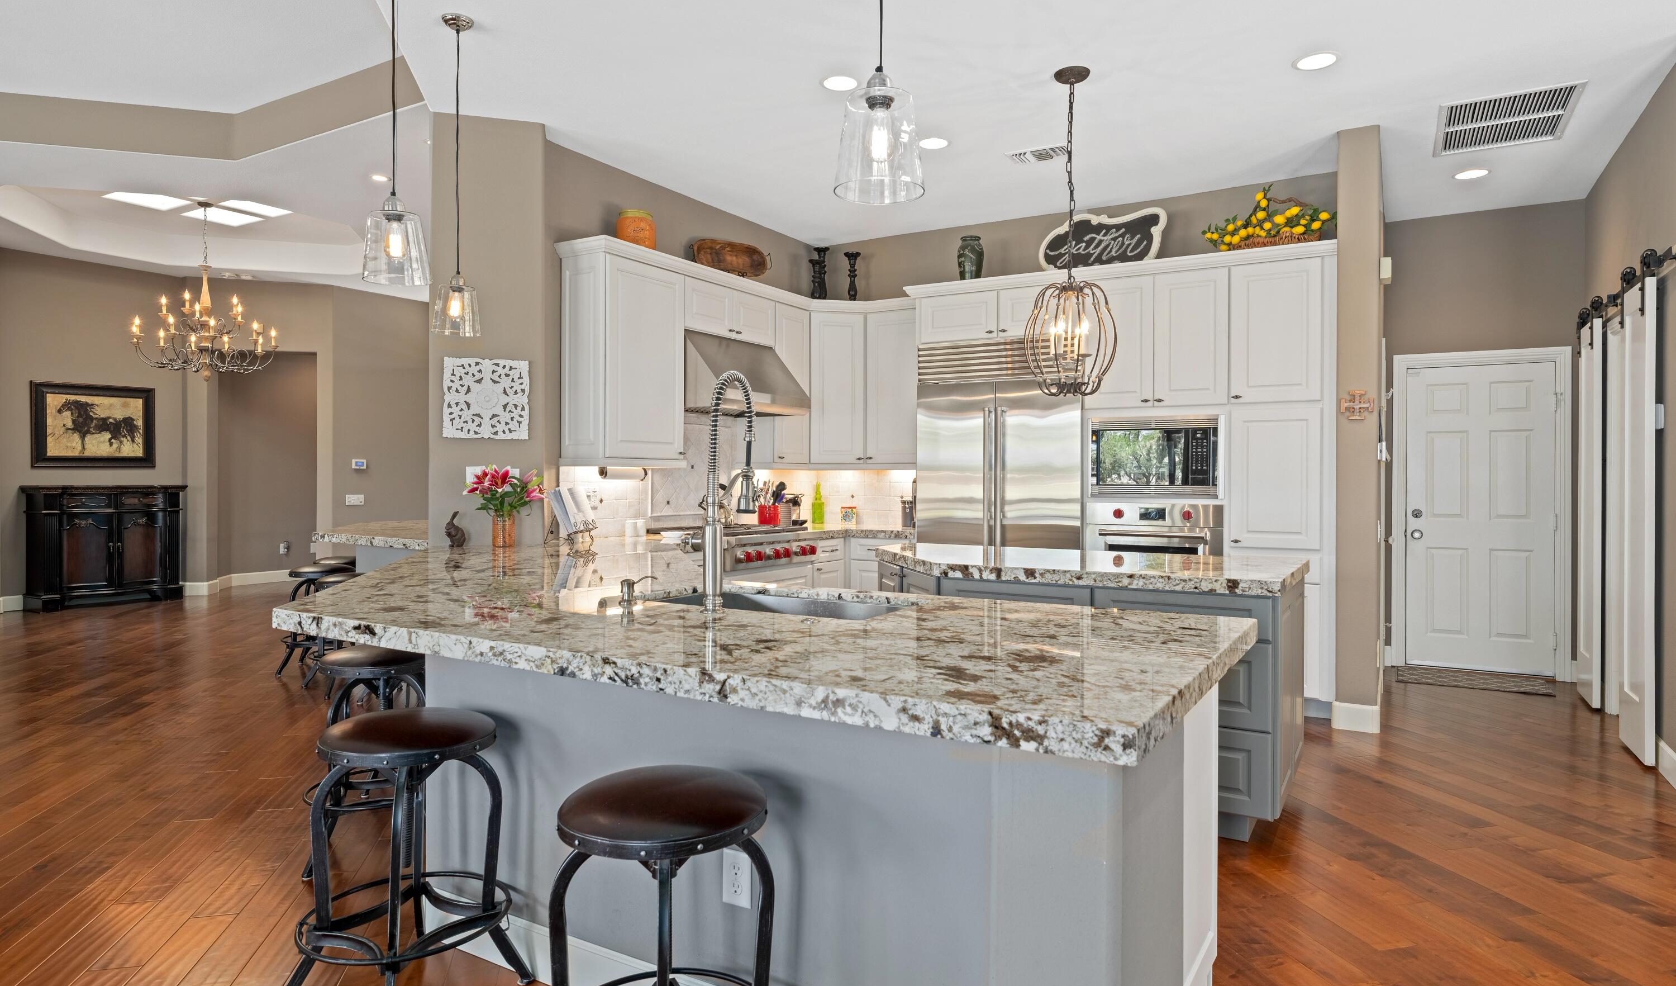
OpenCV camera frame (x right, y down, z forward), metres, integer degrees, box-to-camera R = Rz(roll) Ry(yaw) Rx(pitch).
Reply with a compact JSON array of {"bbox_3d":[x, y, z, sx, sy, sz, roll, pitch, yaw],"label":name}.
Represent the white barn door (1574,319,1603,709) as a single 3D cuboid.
[{"bbox_3d":[4.242,0.130,5.273,0.040,2.100,0.470,1,1,31],"label":"white barn door"}]

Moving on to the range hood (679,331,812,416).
[{"bbox_3d":[-0.687,-0.740,5.787,0.630,0.440,0.930,1,1,31],"label":"range hood"}]

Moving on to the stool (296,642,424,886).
[{"bbox_3d":[-1.548,0.884,3.179,0.480,0.660,0.480,0,1,-14],"label":"stool"}]

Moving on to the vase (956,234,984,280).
[{"bbox_3d":[0.872,-1.539,6.159,0.185,0.340,0.185,0,1,0],"label":"vase"}]

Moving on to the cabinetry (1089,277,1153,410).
[{"bbox_3d":[1.758,-0.858,5.593,0.380,0.745,0.480,1,1,31],"label":"cabinetry"}]

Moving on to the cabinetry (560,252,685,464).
[{"bbox_3d":[-1.171,-0.692,5.113,0.340,1.075,0.620,1,1,31],"label":"cabinetry"}]

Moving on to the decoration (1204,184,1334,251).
[{"bbox_3d":[2.431,-1.514,5.245,0.670,0.430,0.360,0,1,31],"label":"decoration"}]

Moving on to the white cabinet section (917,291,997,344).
[{"bbox_3d":[0.910,-1.113,6.155,0.528,0.287,0.560,1,1,30],"label":"white cabinet section"}]

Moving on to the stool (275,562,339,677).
[{"bbox_3d":[-3.371,0.823,6.106,0.500,0.660,0.500,0,0,-12],"label":"stool"}]

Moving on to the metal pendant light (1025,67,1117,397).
[{"bbox_3d":[1.004,-1.114,4.047,0.395,1.395,0.395,1,1,31],"label":"metal pendant light"}]

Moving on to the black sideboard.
[{"bbox_3d":[-7.231,0.527,9.244,0.410,1.170,1.250,1,1,31],"label":"black sideboard"}]

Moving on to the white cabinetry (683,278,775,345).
[{"bbox_3d":[-0.784,-1.112,5.868,0.320,0.310,0.915,0,1,31],"label":"white cabinetry"}]

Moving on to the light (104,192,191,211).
[{"bbox_3d":[-6.133,-2.608,8.272,0.490,0.030,0.490,0,1,31],"label":"light"}]

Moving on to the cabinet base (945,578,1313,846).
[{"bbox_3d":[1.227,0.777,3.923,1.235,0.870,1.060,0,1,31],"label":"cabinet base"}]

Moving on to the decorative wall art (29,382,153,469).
[{"bbox_3d":[-7.164,-0.636,9.004,0.050,0.800,1.000,1,1,31],"label":"decorative wall art"}]

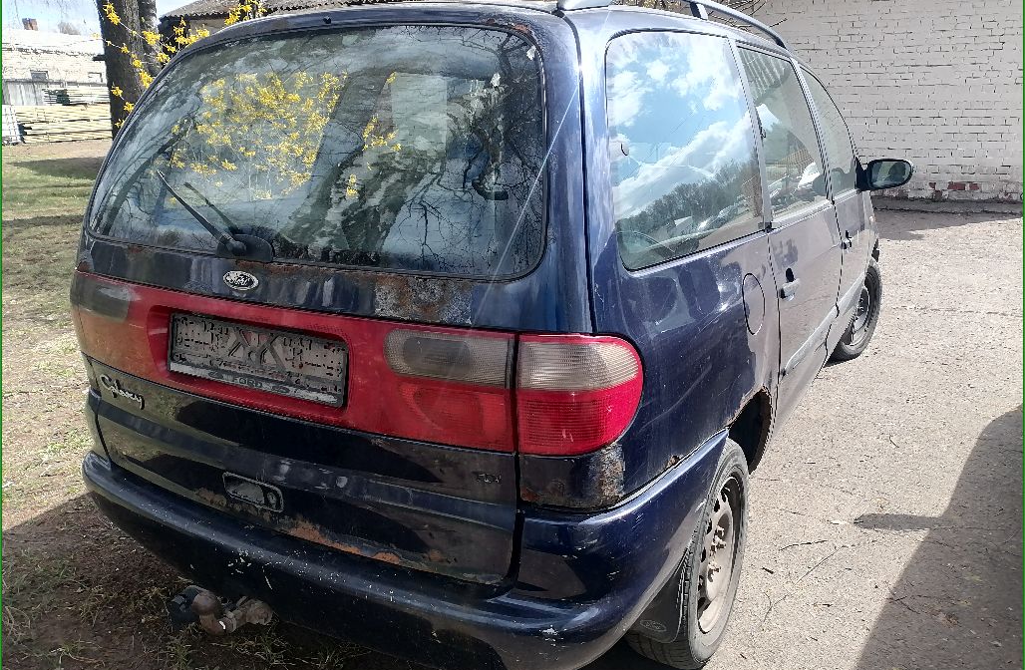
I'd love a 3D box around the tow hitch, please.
[{"bbox_3d":[-0.666,0.598,1.738,0.190,0.170,0.220,8,19,28],"label":"tow hitch"}]

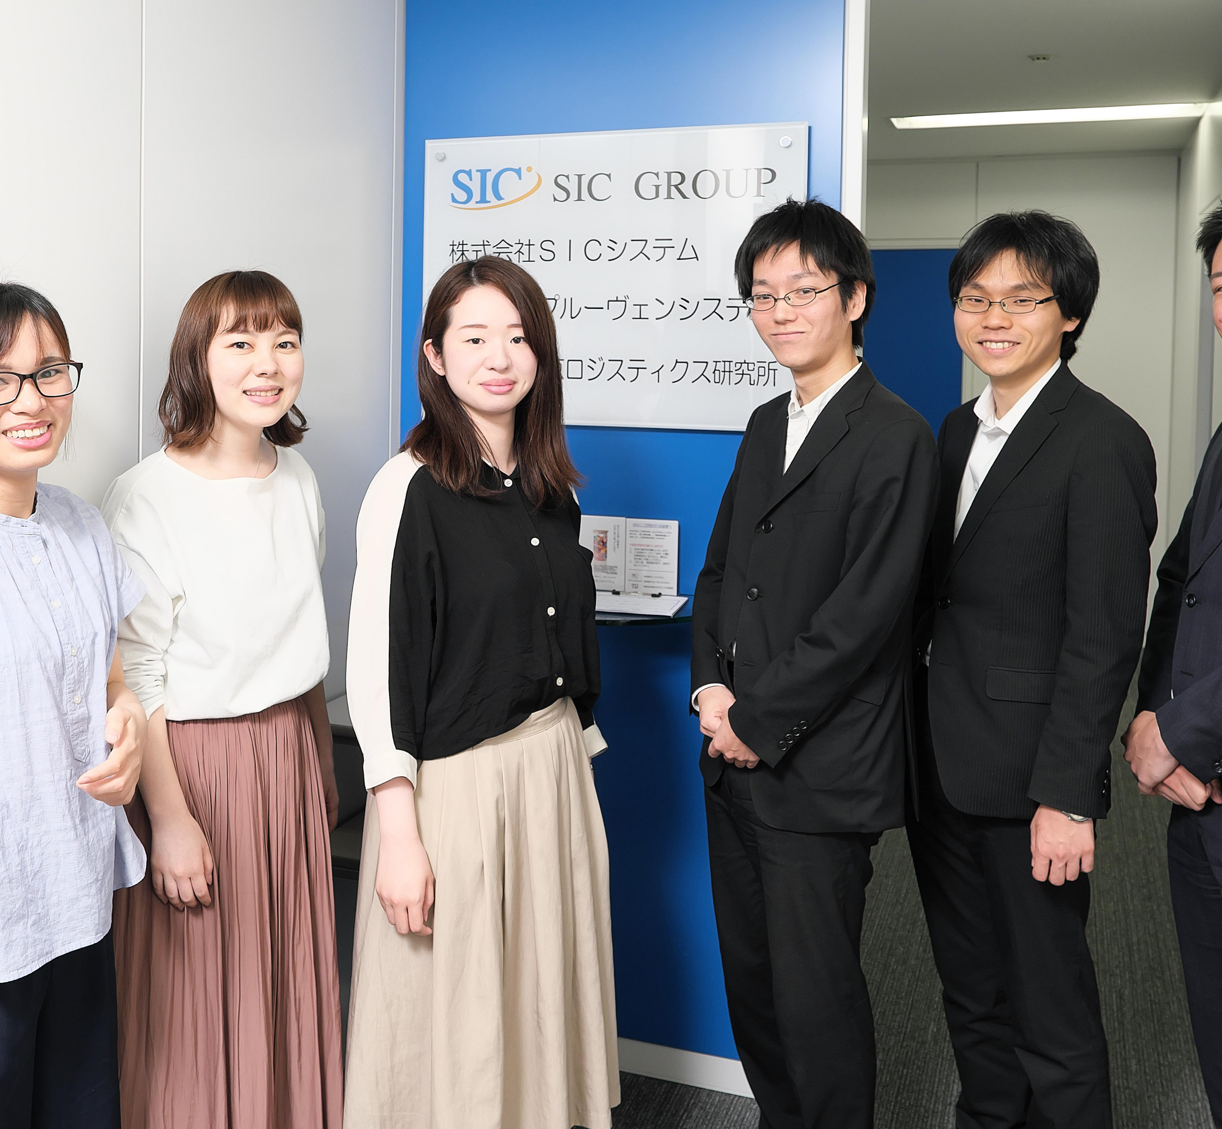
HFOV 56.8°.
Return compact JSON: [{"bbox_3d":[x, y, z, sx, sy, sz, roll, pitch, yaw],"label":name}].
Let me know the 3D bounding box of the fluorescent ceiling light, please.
[{"bbox_3d":[1.800,-1.869,4.677,1.220,0.060,0.180,3,4,17],"label":"fluorescent ceiling light"}]

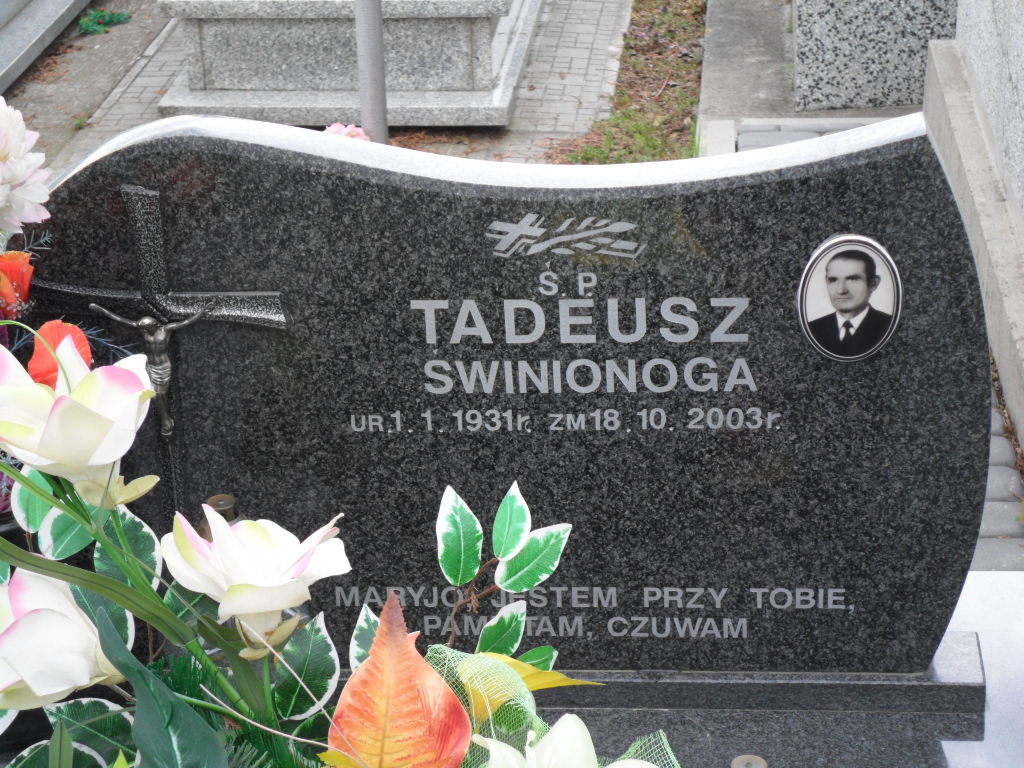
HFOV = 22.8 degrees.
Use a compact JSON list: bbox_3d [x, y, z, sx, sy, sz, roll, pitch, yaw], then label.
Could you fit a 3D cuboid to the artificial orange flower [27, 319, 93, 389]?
[{"bbox_3d":[-0.389,-0.024,2.190,0.062,0.065,0.050,0,22,5],"label":"artificial orange flower"}]

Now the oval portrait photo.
[{"bbox_3d":[0.297,-0.074,2.232,0.090,0.120,0.009,0,22,5],"label":"oval portrait photo"}]

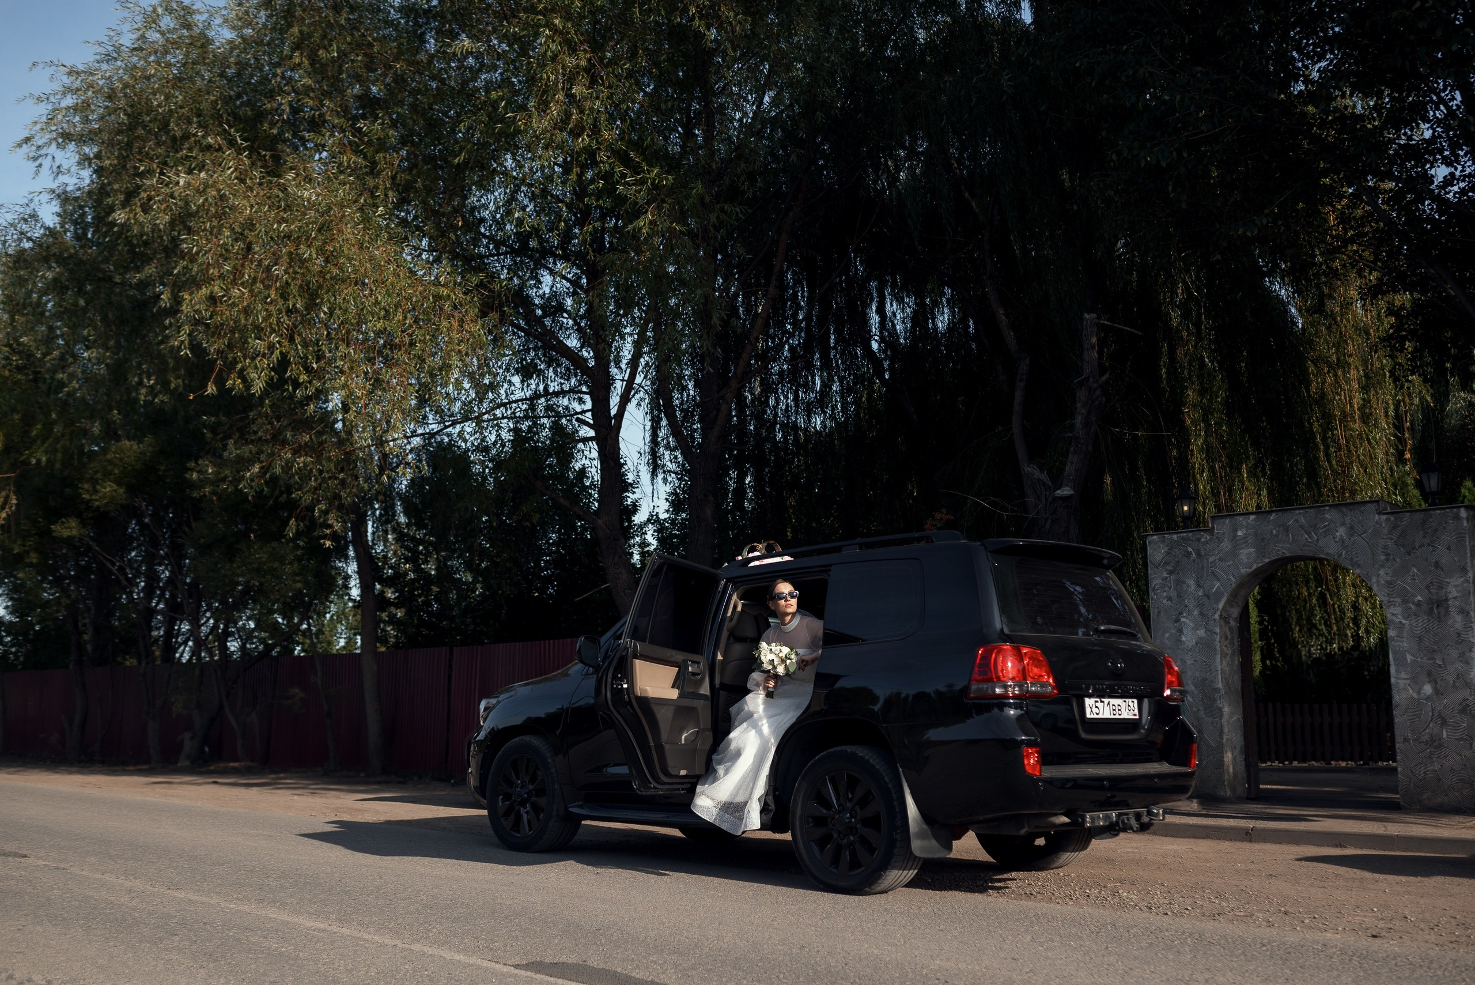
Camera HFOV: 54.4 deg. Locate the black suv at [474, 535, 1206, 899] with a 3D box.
[{"bbox_3d":[0.300,1.370,9.080,2.040,1.920,4.970,8,-11,-44],"label":"black suv"}]

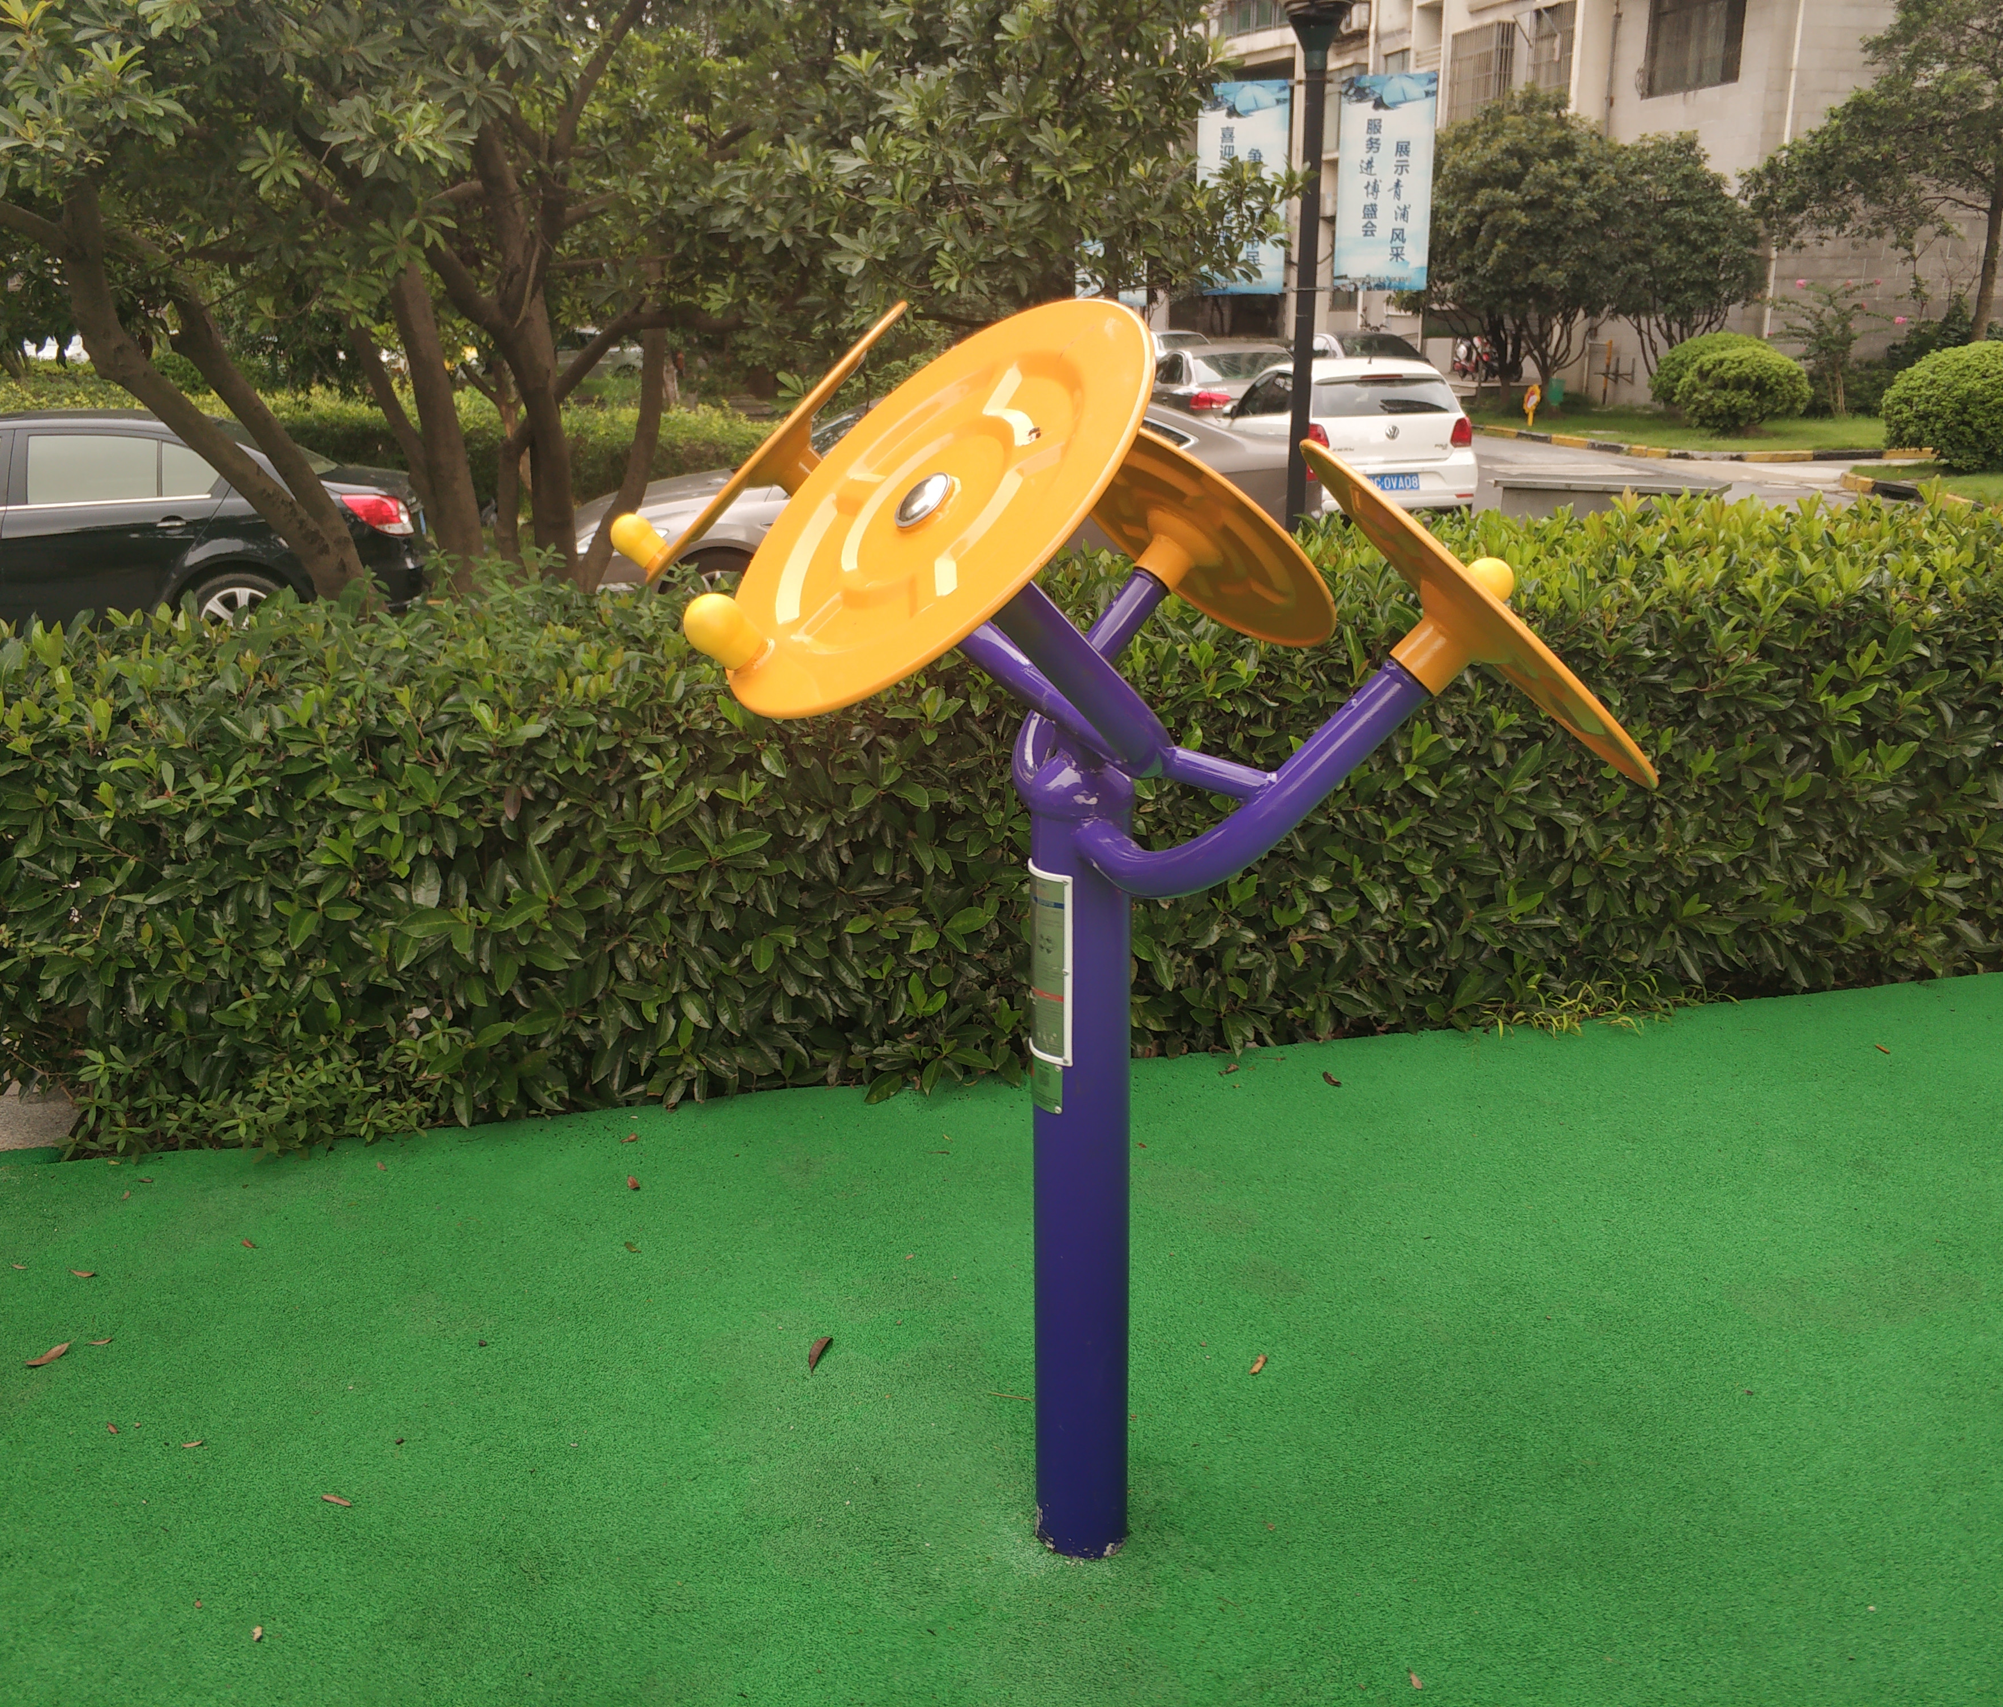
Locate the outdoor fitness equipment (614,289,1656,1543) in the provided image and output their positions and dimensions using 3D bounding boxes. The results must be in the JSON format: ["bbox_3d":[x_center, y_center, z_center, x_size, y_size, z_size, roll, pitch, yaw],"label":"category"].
[{"bbox_3d":[0.079,0.149,2.051,0.900,1.500,1.170,-6,18,-16],"label":"outdoor fitness equipment"}]

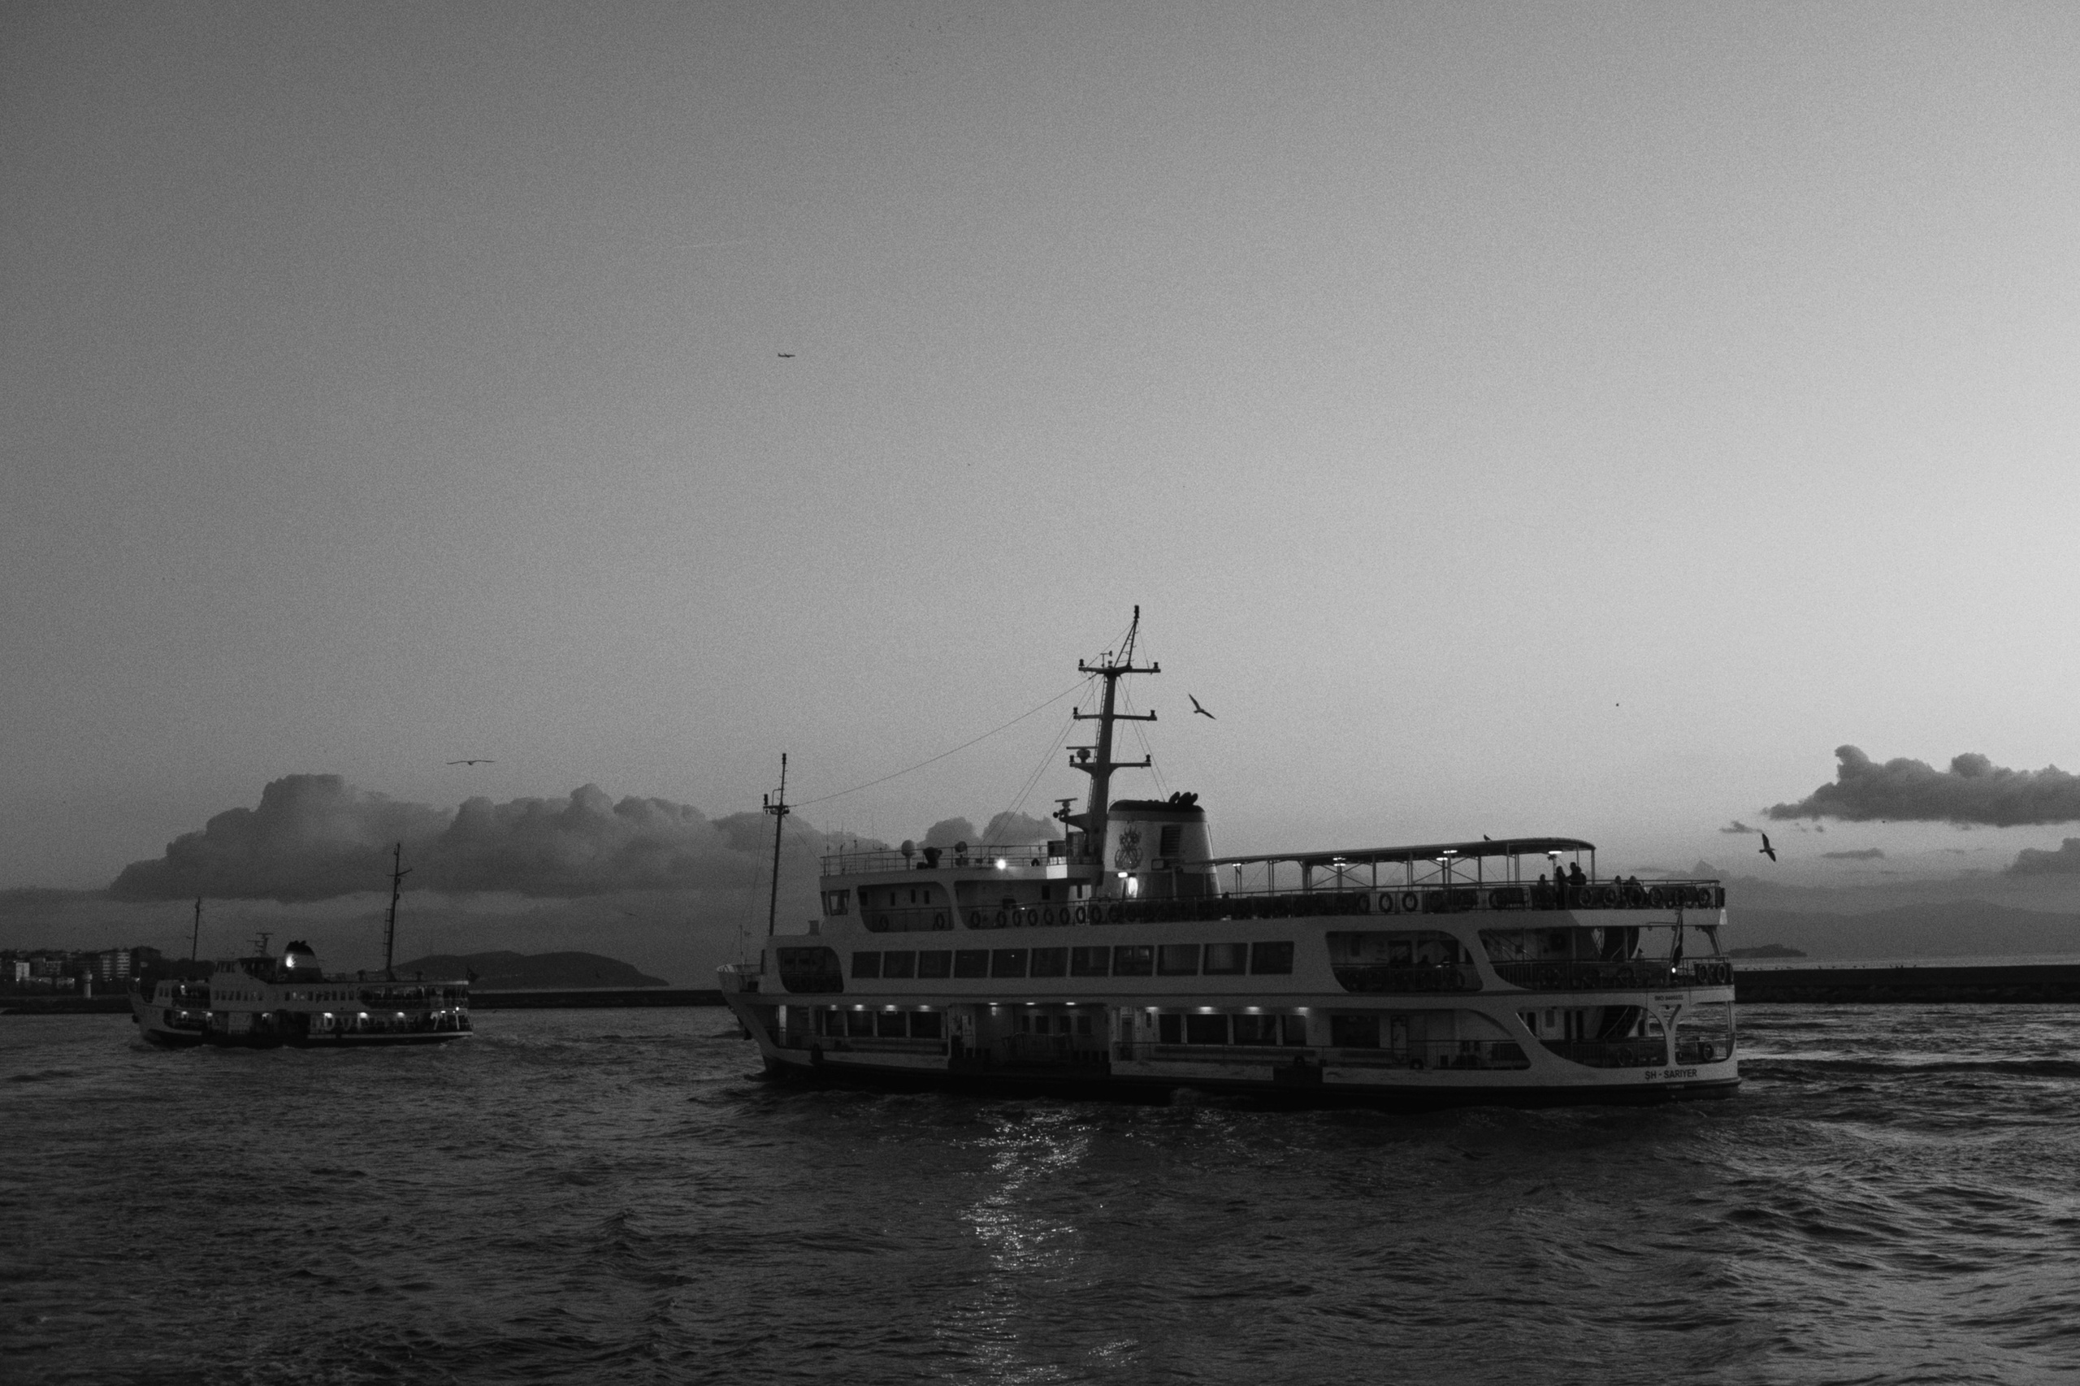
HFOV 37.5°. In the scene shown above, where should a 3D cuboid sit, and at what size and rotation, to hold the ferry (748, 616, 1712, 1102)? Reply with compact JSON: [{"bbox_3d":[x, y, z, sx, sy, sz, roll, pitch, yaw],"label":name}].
[{"bbox_3d":[2.132,7.186,139.478,12.400,21.662,73.736,2,-6,-33],"label":"ferry"}]

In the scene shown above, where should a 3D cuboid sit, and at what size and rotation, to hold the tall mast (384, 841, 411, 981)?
[{"bbox_3d":[-58.853,19.915,280.000,1.700,13.000,1.700,4,-7,-43],"label":"tall mast"}]

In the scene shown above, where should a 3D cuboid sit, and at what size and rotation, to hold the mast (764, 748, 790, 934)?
[{"bbox_3d":[-14.097,8.205,164.445,1.000,9.900,1.000,2,-6,-33],"label":"mast"}]

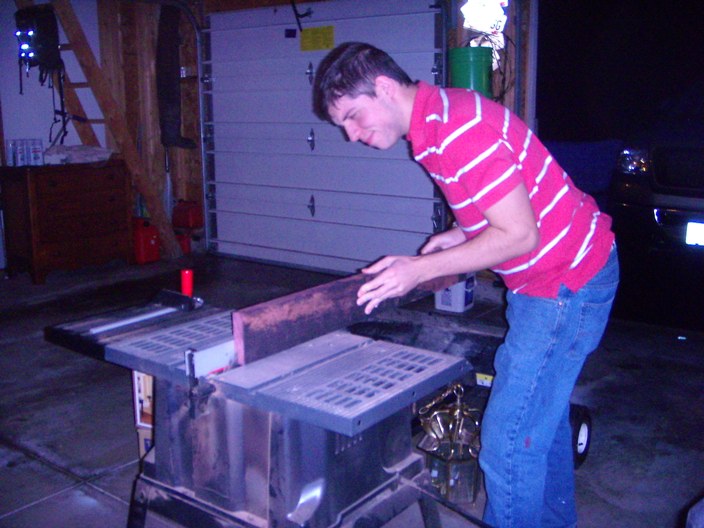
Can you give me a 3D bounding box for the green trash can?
[{"bbox_3d":[0.808,-1.275,5.270,0.302,0.370,0.302,0,12,0],"label":"green trash can"}]

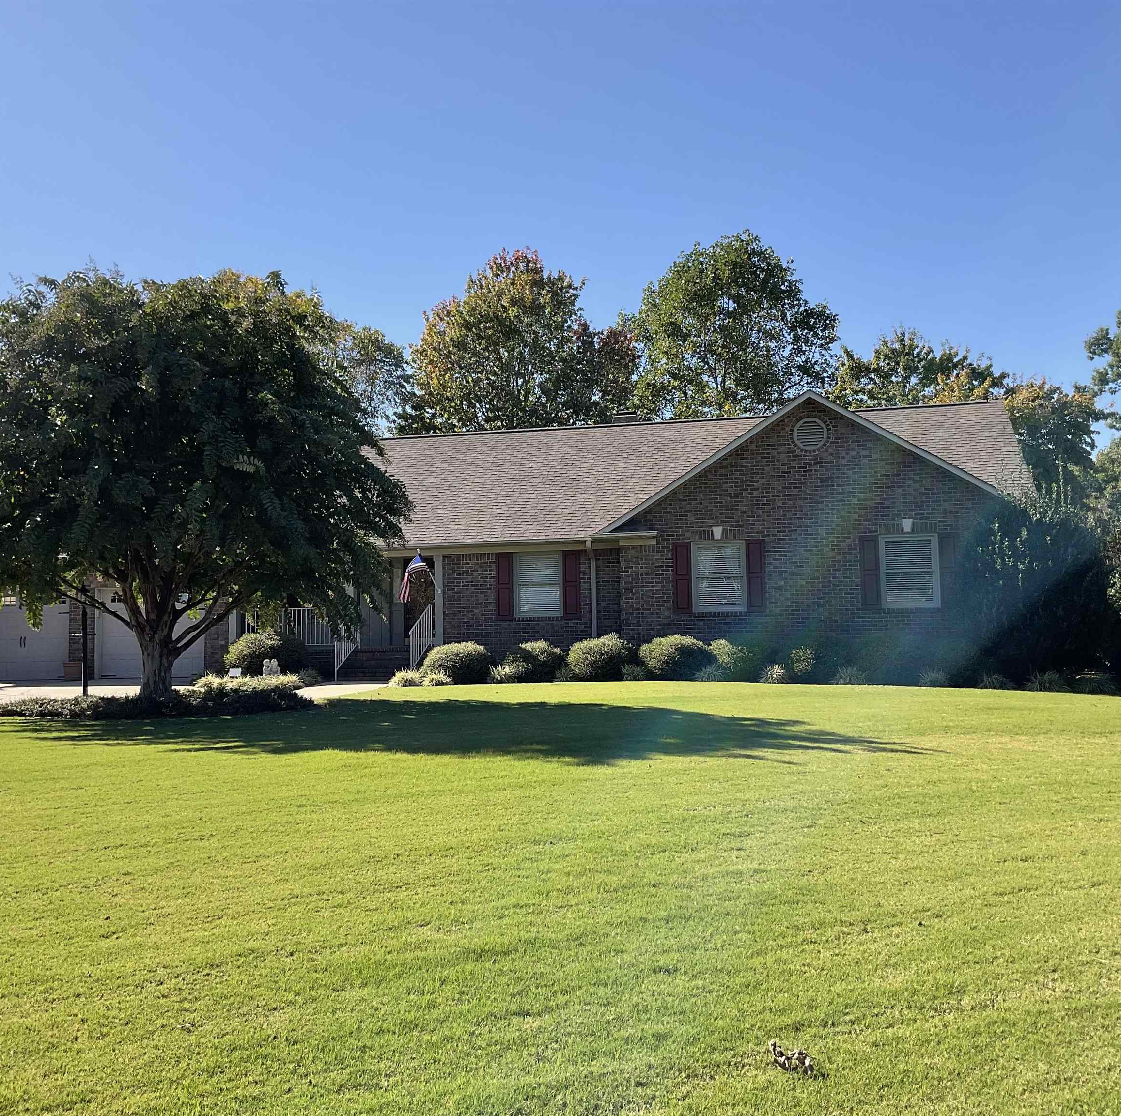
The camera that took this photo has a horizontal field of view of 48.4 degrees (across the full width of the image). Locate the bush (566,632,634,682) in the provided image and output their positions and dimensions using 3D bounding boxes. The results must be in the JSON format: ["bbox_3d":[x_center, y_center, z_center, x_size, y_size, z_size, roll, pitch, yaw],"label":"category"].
[{"bbox_3d":[0.768,1.948,24.569,1.280,0.920,1.200,-1,-4,0],"label":"bush"}]

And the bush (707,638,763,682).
[{"bbox_3d":[3.323,1.960,23.753,1.120,0.840,1.150,-2,-5,13],"label":"bush"}]

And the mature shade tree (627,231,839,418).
[{"bbox_3d":[5.955,-3.640,43.000,7.150,15.300,7.400,-1,-4,0],"label":"mature shade tree"}]

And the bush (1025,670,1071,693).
[{"bbox_3d":[8.490,2.145,21.703,0.850,0.420,0.750,-2,-4,14],"label":"bush"}]

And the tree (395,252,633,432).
[{"bbox_3d":[-1.491,-3.531,44.478,8.600,15.340,8.400,-2,-4,14],"label":"tree"}]

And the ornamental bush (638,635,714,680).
[{"bbox_3d":[2.219,1.916,24.030,1.460,0.900,1.300,-2,-5,13],"label":"ornamental bush"}]

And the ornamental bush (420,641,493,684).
[{"bbox_3d":[-2.107,2.154,25.526,1.480,0.900,1.350,-1,-4,0],"label":"ornamental bush"}]

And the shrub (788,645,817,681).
[{"bbox_3d":[4.562,1.974,23.518,0.570,0.680,0.570,-2,-4,14],"label":"shrub"}]

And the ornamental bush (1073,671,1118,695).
[{"bbox_3d":[9.206,2.159,21.438,0.760,0.420,0.750,-2,-5,13],"label":"ornamental bush"}]

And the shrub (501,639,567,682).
[{"bbox_3d":[-0.563,2.088,25.156,1.340,0.910,1.200,-2,-5,13],"label":"shrub"}]

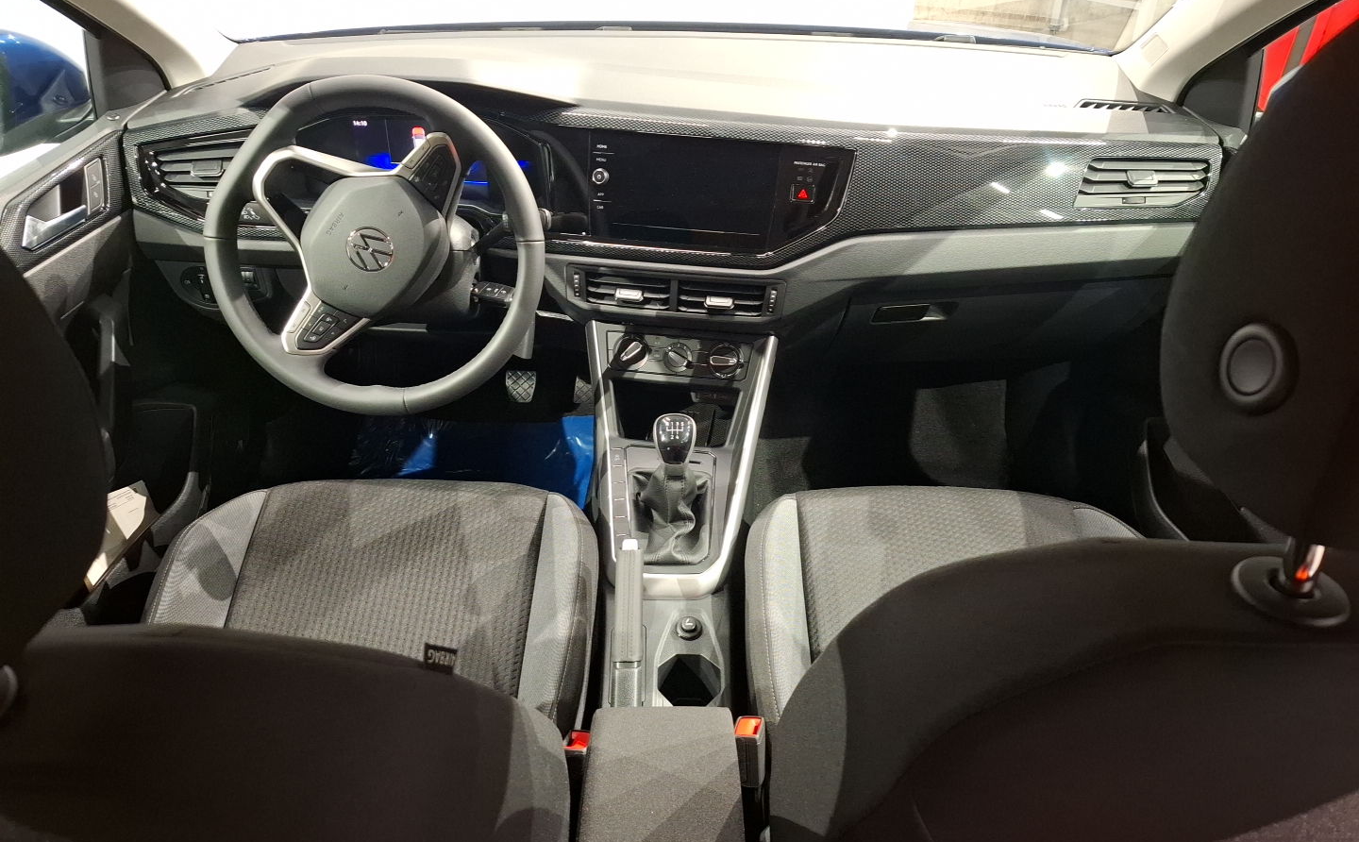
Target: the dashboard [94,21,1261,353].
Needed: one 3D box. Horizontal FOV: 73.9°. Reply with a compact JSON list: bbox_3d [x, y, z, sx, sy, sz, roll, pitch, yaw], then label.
[{"bbox_3d":[-0.004,-0.361,1.335,1.390,0.350,0.570,0,35,0],"label":"dashboard"}]

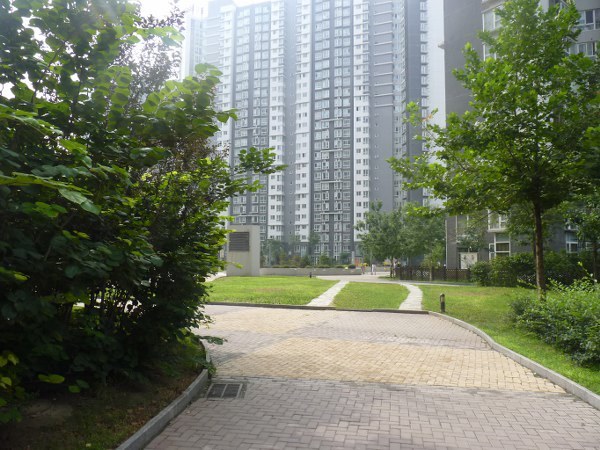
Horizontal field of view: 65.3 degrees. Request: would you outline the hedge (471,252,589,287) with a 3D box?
[{"bbox_3d":[15.048,3.033,31.050,6.790,2.240,1.800,-2,-5,28],"label":"hedge"}]

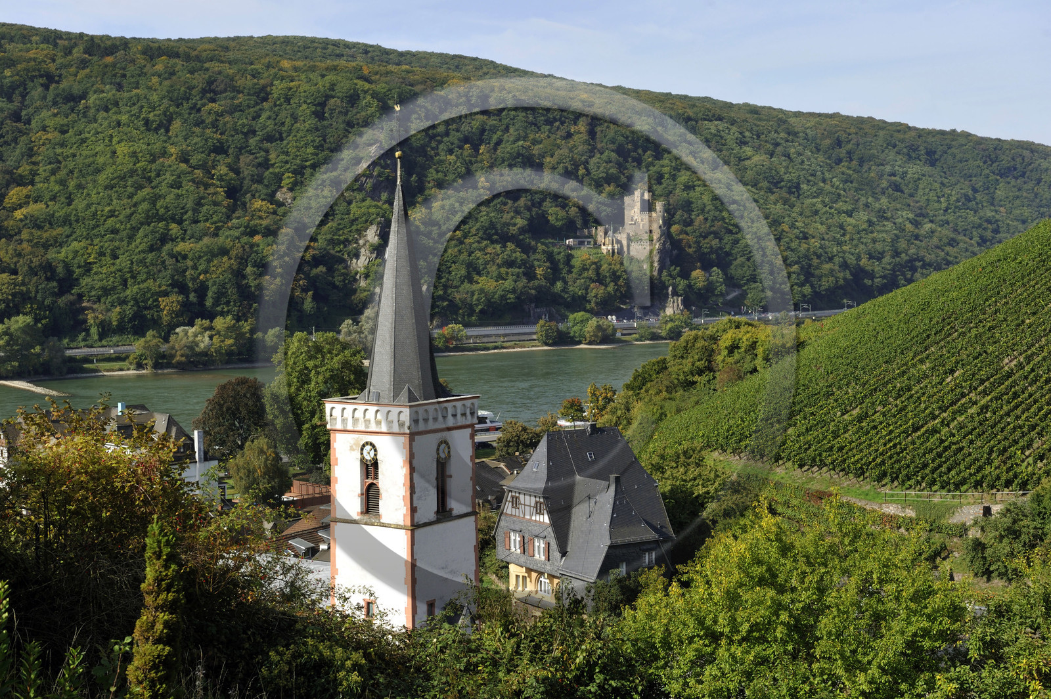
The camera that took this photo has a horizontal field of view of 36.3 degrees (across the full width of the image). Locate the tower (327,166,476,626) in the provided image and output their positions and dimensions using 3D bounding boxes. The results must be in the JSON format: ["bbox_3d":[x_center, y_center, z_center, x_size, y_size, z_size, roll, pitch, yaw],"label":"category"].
[{"bbox_3d":[-8.449,5.019,110.387,7.700,37.060,7.700,2,4,36],"label":"tower"}]

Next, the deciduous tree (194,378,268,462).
[{"bbox_3d":[-62.026,15.222,338.000,16.500,19.030,16.000,-1,3,0],"label":"deciduous tree"}]

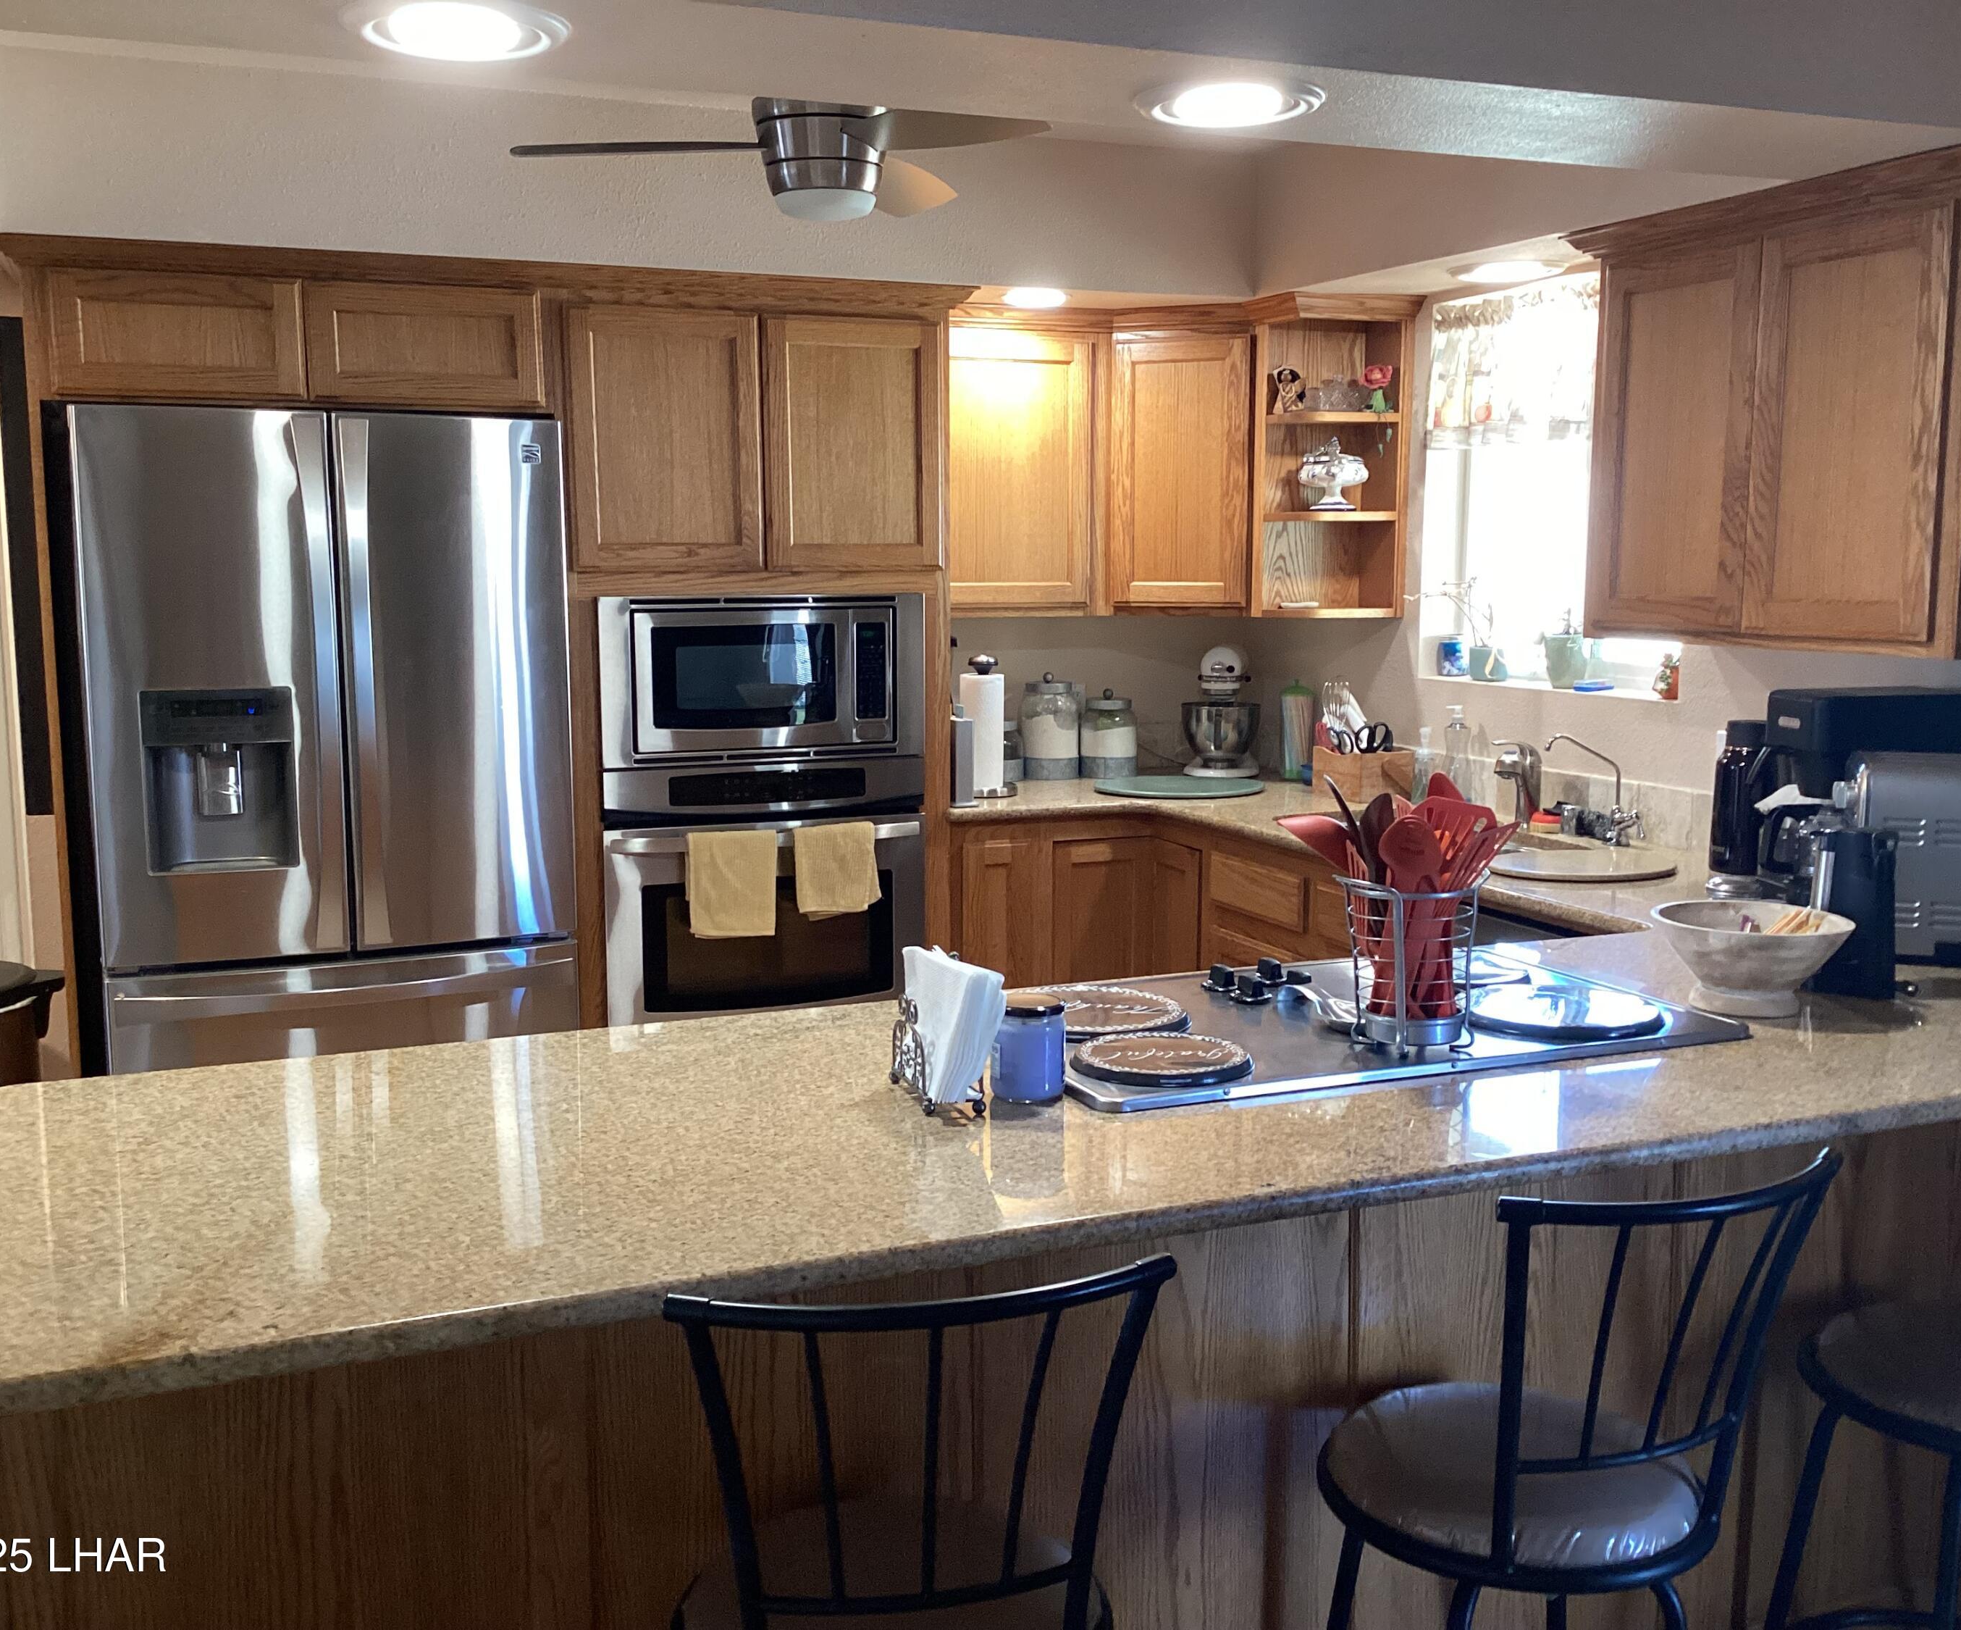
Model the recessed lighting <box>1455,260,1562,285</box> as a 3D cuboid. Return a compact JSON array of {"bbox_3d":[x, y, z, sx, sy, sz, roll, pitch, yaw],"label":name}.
[{"bbox_3d":[1.103,-1.146,4.098,0.230,0.040,0.230,0,7,0],"label":"recessed lighting"}]

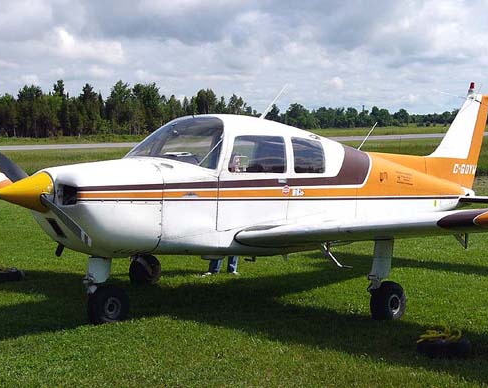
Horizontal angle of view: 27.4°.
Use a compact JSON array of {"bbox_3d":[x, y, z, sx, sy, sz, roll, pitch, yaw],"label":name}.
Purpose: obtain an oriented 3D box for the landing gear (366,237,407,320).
[{"bbox_3d":[1.335,0.813,9.429,0.220,0.790,0.480,3,4,45],"label":"landing gear"}]

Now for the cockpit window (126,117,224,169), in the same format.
[{"bbox_3d":[-0.783,-0.497,9.811,1.120,0.530,0.880,3,4,45],"label":"cockpit window"}]

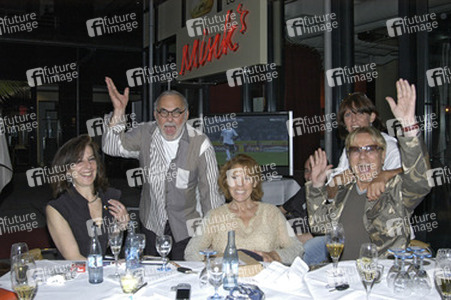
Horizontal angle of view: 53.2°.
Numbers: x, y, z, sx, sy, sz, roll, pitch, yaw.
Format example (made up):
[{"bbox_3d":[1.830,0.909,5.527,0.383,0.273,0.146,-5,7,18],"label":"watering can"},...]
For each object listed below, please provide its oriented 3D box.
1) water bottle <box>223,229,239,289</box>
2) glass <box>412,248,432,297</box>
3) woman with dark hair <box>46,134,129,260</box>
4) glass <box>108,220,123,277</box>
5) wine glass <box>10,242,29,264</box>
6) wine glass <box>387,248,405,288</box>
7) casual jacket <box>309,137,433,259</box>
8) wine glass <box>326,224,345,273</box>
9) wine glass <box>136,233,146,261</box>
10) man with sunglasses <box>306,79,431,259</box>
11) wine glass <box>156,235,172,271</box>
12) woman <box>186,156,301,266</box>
[{"bbox_3d":[0.019,0.395,1.620,0.056,0.207,0.056,0,2,0],"label":"water bottle"},{"bbox_3d":[0.684,0.431,1.560,0.067,0.140,0.067,0,1,0],"label":"glass"},{"bbox_3d":[-0.640,0.587,2.090,0.500,1.300,0.720,-1,1,-25],"label":"woman with dark hair"},{"bbox_3d":[-0.438,0.397,1.798,0.062,0.213,0.062,0,1,0],"label":"glass"},{"bbox_3d":[-0.683,0.412,1.502,0.062,0.195,0.062,-1,1,0],"label":"wine glass"},{"bbox_3d":[0.611,0.426,1.610,0.071,0.137,0.071,-1,1,0],"label":"wine glass"},{"bbox_3d":[0.682,0.241,2.150,0.600,0.630,0.420,0,2,14],"label":"casual jacket"},{"bbox_3d":[0.439,0.393,1.800,0.074,0.200,0.074,0,2,0],"label":"wine glass"},{"bbox_3d":[-0.365,0.429,1.899,0.066,0.143,0.066,0,1,0],"label":"wine glass"},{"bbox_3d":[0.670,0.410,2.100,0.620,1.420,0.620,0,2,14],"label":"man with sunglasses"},{"bbox_3d":[-0.249,0.418,1.840,0.067,0.141,0.067,0,2,0],"label":"wine glass"},{"bbox_3d":[0.086,0.622,2.130,0.560,1.220,0.720,0,1,3],"label":"woman"}]

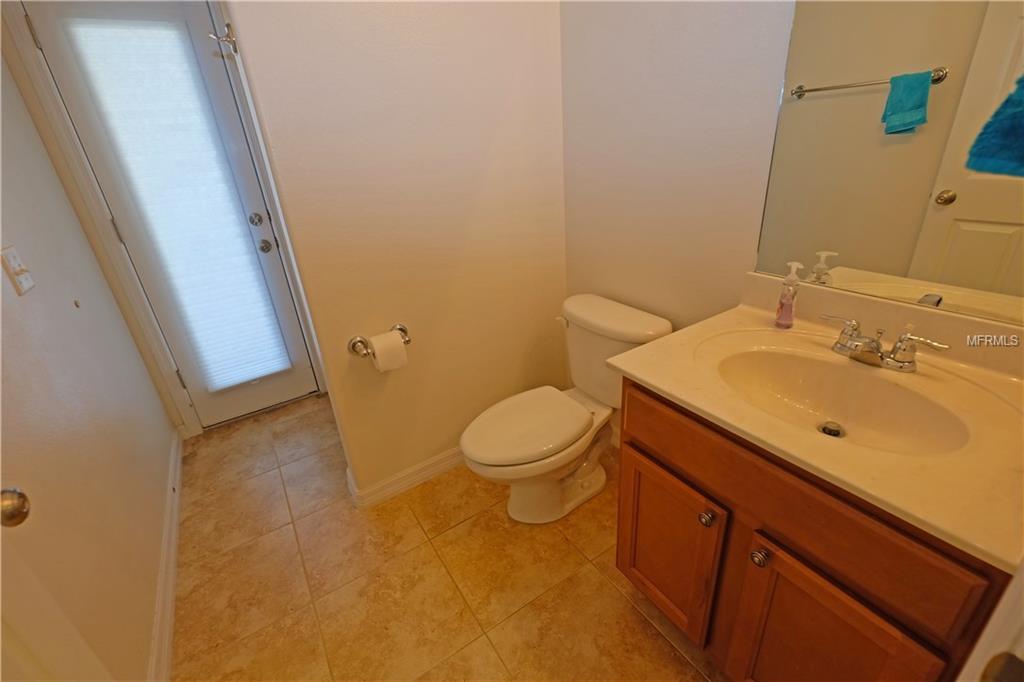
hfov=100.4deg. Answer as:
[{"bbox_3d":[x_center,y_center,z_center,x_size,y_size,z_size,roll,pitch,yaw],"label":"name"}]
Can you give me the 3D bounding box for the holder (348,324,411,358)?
[{"bbox_3d":[-0.461,0.012,1.515,0.217,0.068,0.092,-17,26,-27],"label":"holder"}]

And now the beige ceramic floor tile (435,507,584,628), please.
[{"bbox_3d":[-0.017,0.735,1.494,0.403,0.010,0.403,-18,27,-29],"label":"beige ceramic floor tile"}]

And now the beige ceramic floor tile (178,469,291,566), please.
[{"bbox_3d":[-1.138,0.711,1.741,0.403,0.010,0.403,-18,27,-29],"label":"beige ceramic floor tile"}]

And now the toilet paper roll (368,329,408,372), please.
[{"bbox_3d":[-0.431,0.033,1.496,0.102,0.108,0.108,-17,26,-27],"label":"toilet paper roll"}]

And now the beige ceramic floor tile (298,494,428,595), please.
[{"bbox_3d":[-0.578,0.723,1.617,0.403,0.010,0.403,-18,27,-29],"label":"beige ceramic floor tile"}]

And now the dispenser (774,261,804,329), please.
[{"bbox_3d":[0.702,-0.118,1.072,0.045,0.163,0.055,-6,23,-4],"label":"dispenser"}]

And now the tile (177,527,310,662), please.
[{"bbox_3d":[-0.910,0.830,1.427,0.390,0.010,0.403,-18,27,-29],"label":"tile"}]

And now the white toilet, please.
[{"bbox_3d":[0.164,0.291,1.575,0.742,0.715,0.475,-17,26,-27],"label":"white toilet"}]

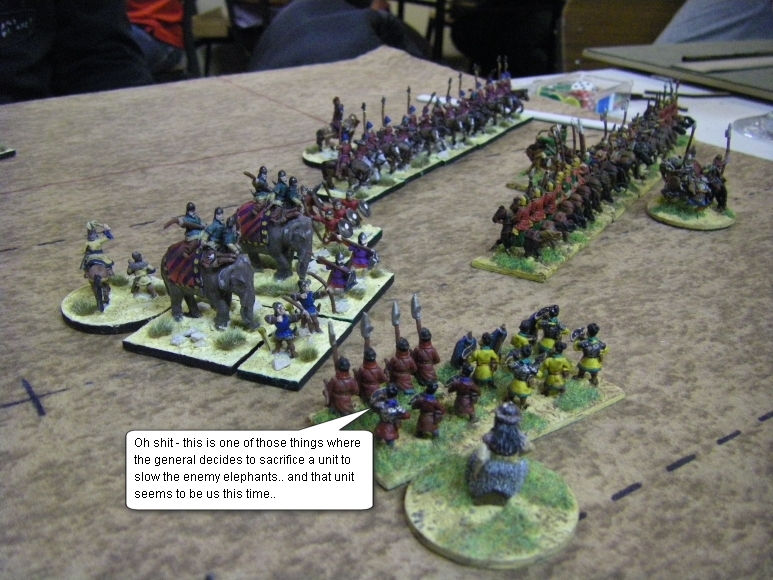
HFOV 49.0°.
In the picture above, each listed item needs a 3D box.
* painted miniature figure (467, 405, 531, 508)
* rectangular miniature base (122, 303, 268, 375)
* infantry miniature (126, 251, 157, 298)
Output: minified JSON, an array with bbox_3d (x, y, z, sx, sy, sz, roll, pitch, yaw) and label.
[{"bbox_3d":[0.026,0.036,0.200,0.013,0.023,0.016,1,25,2],"label":"painted miniature figure"},{"bbox_3d":[-0.056,0.013,0.272,0.040,0.003,0.040,10,26,19],"label":"rectangular miniature base"},{"bbox_3d":[-0.084,-0.005,0.289,0.010,0.016,0.007,-6,26,-15],"label":"infantry miniature"}]

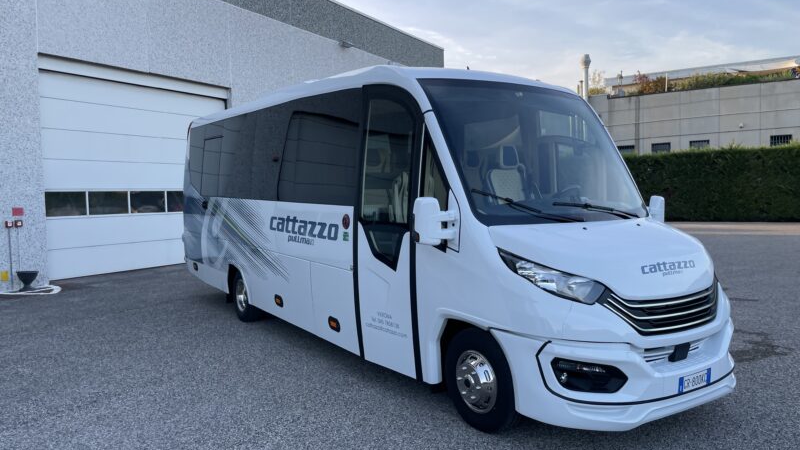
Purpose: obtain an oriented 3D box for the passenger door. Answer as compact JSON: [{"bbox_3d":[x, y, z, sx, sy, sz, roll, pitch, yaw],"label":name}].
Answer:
[{"bbox_3d":[-0.088,0.020,4.871,0.150,2.320,0.900,-3,5,-34],"label":"passenger door"}]

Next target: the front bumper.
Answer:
[{"bbox_3d":[1.734,0.918,4.214,2.090,0.520,0.830,-3,5,-34],"label":"front bumper"}]

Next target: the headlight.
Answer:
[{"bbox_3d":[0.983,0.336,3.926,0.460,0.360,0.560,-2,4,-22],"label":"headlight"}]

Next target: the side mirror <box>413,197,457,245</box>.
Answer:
[{"bbox_3d":[0.225,-0.052,4.097,0.330,0.330,0.170,-3,5,-34],"label":"side mirror"}]

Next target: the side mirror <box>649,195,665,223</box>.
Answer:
[{"bbox_3d":[2.342,-0.149,5.542,0.280,0.330,0.170,-3,5,-34],"label":"side mirror"}]

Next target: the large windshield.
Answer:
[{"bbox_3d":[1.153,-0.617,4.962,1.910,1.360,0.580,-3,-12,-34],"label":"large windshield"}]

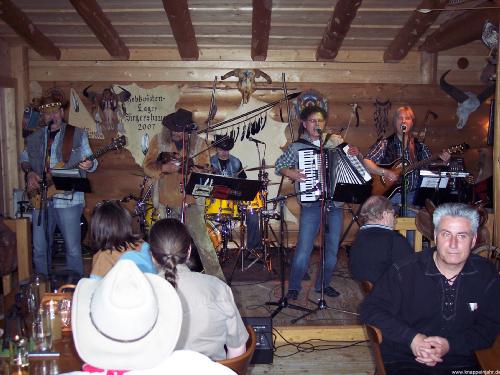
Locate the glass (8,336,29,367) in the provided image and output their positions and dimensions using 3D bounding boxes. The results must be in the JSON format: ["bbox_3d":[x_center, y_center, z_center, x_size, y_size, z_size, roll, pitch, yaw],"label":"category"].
[{"bbox_3d":[-0.870,0.609,2.131,0.070,0.115,0.070,0,5,0],"label":"glass"}]

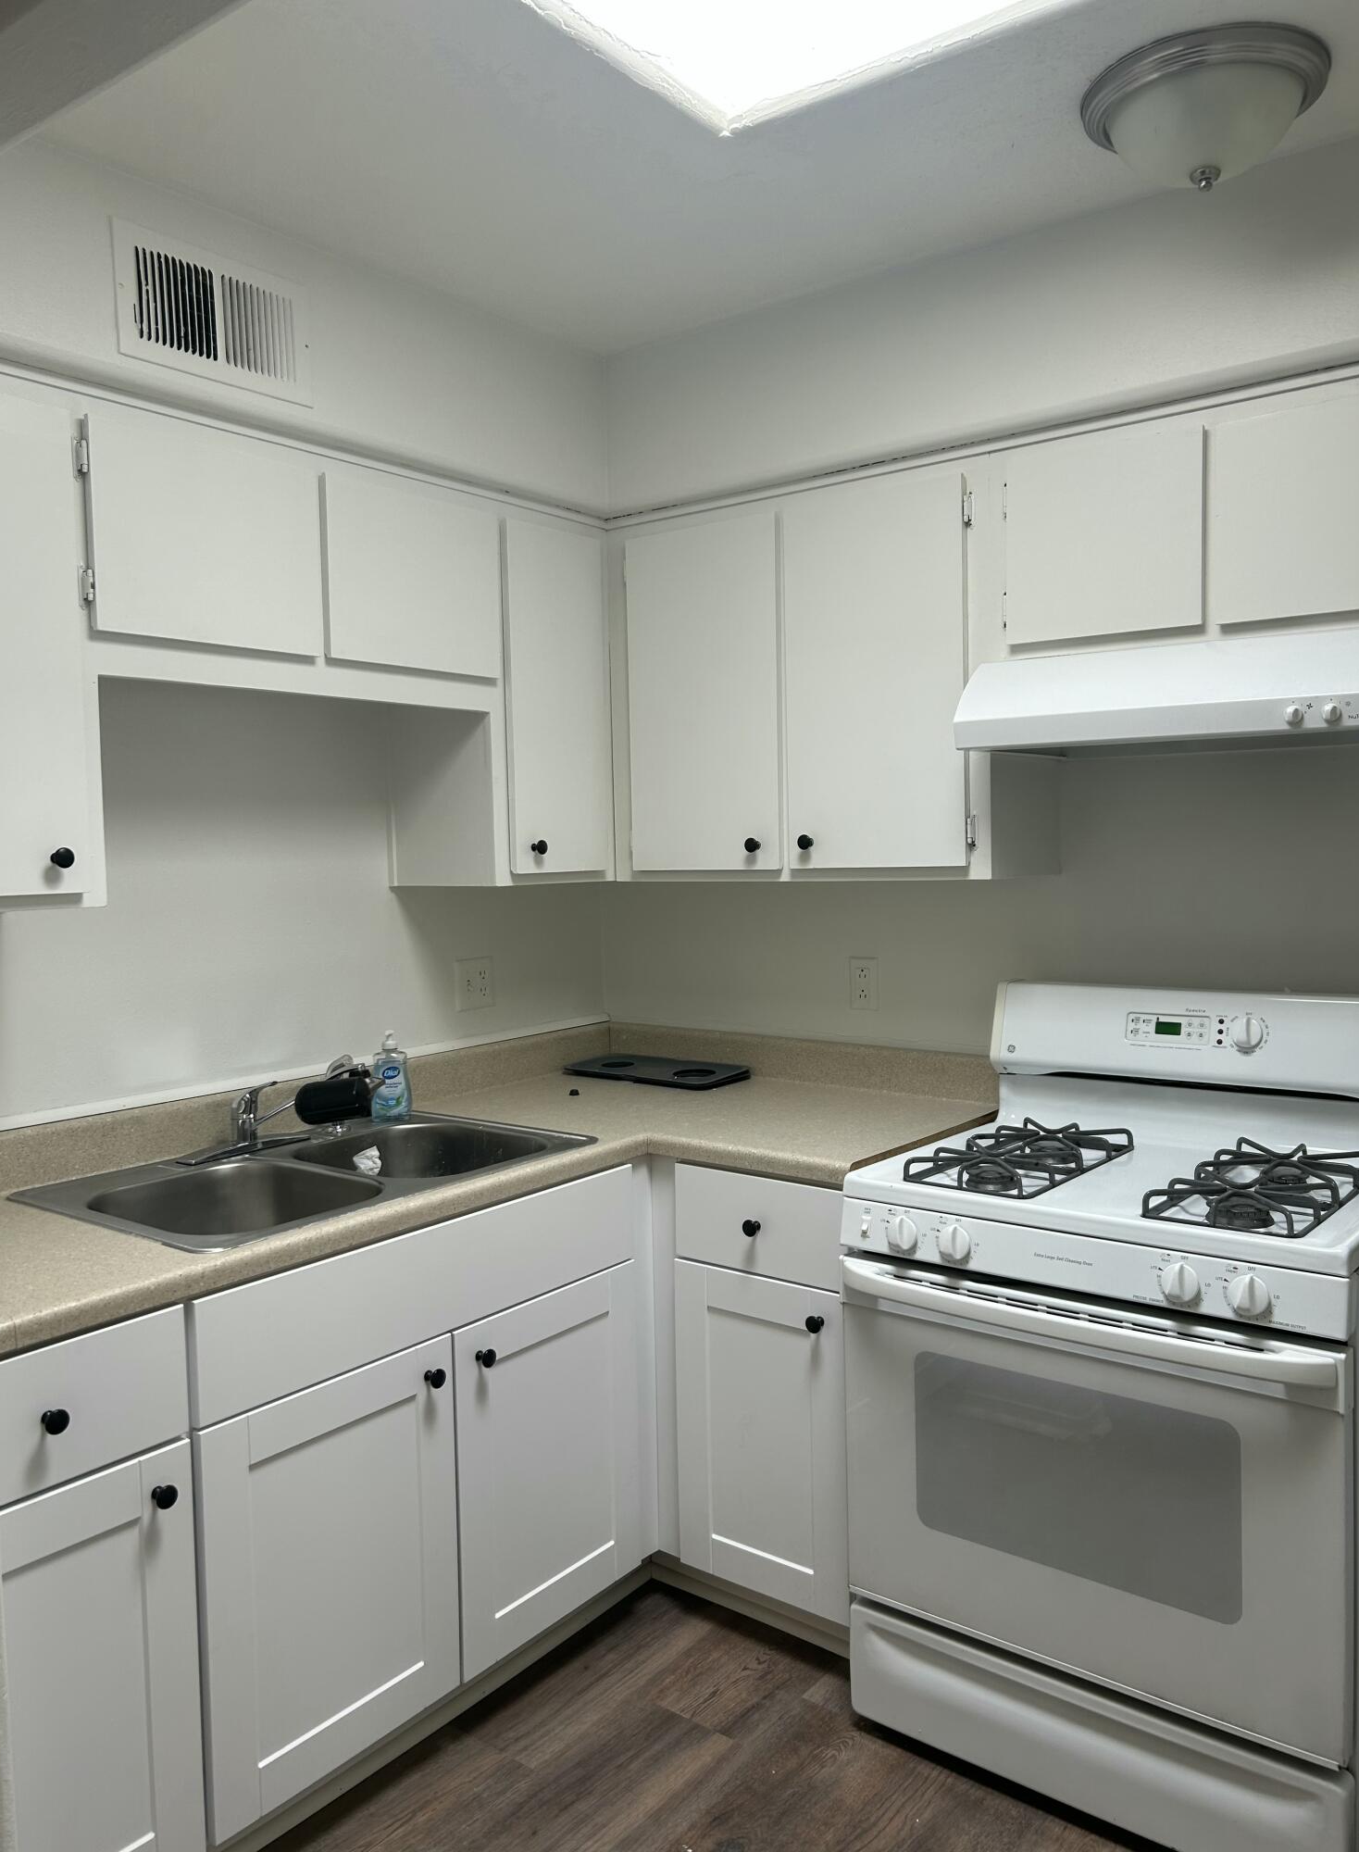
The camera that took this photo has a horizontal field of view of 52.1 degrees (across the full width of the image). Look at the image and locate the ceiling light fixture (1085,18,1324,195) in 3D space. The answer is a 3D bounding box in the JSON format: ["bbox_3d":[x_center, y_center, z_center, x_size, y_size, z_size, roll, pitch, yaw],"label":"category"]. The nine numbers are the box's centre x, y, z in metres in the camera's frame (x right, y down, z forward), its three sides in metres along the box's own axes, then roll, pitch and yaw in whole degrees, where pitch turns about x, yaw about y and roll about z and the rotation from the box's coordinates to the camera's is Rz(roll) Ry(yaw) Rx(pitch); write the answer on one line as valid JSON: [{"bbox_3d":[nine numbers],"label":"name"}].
[{"bbox_3d":[0.722,-1.090,1.929,0.322,0.138,0.322,1,4,38],"label":"ceiling light fixture"}]

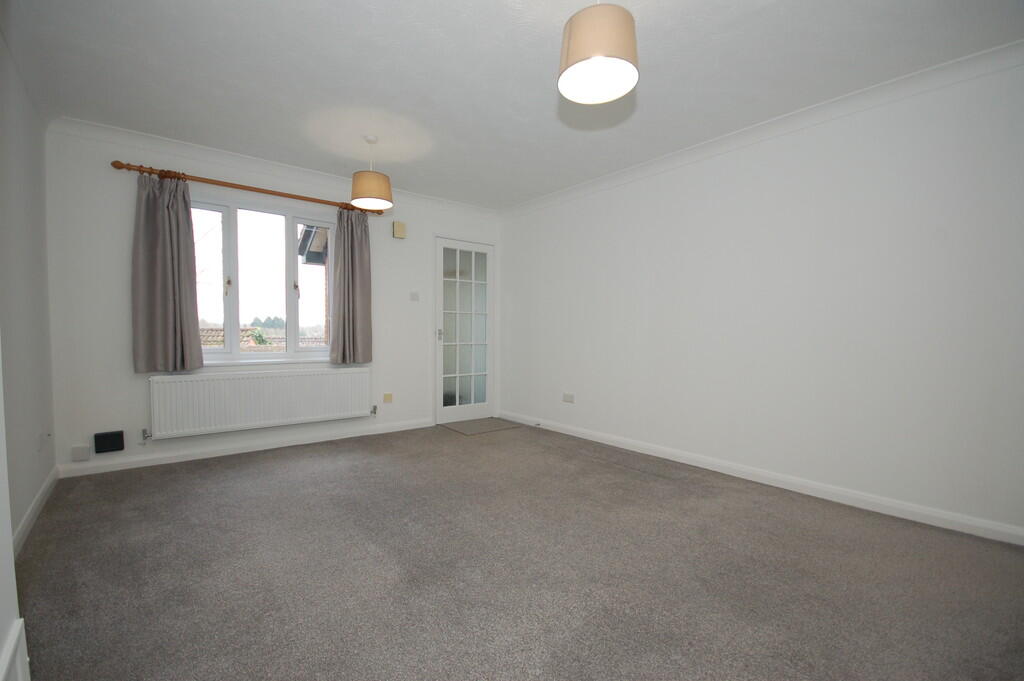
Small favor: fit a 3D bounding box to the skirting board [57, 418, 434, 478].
[{"bbox_3d":[-1.921,0.867,3.697,2.793,0.095,0.020,-1,2,-39],"label":"skirting board"}]

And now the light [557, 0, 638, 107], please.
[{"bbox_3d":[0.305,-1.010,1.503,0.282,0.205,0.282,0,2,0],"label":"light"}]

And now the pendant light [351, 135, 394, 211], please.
[{"bbox_3d":[-0.984,-1.195,2.996,0.282,0.471,0.282,-1,2,-39],"label":"pendant light"}]

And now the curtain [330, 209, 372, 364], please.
[{"bbox_3d":[-1.476,-0.484,3.900,0.373,1.390,0.120,-1,2,-39],"label":"curtain"}]

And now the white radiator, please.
[{"bbox_3d":[-1.973,0.488,3.558,1.585,0.460,0.090,-1,2,-39],"label":"white radiator"}]

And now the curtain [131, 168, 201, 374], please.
[{"bbox_3d":[-2.491,-0.462,3.088,0.396,1.380,0.120,-1,2,-39],"label":"curtain"}]

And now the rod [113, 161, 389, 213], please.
[{"bbox_3d":[-1.971,-1.210,3.483,1.907,0.070,0.090,-1,2,-39],"label":"rod"}]

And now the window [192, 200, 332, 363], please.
[{"bbox_3d":[-2.092,-0.455,3.594,1.235,1.260,0.090,-1,2,-39],"label":"window"}]

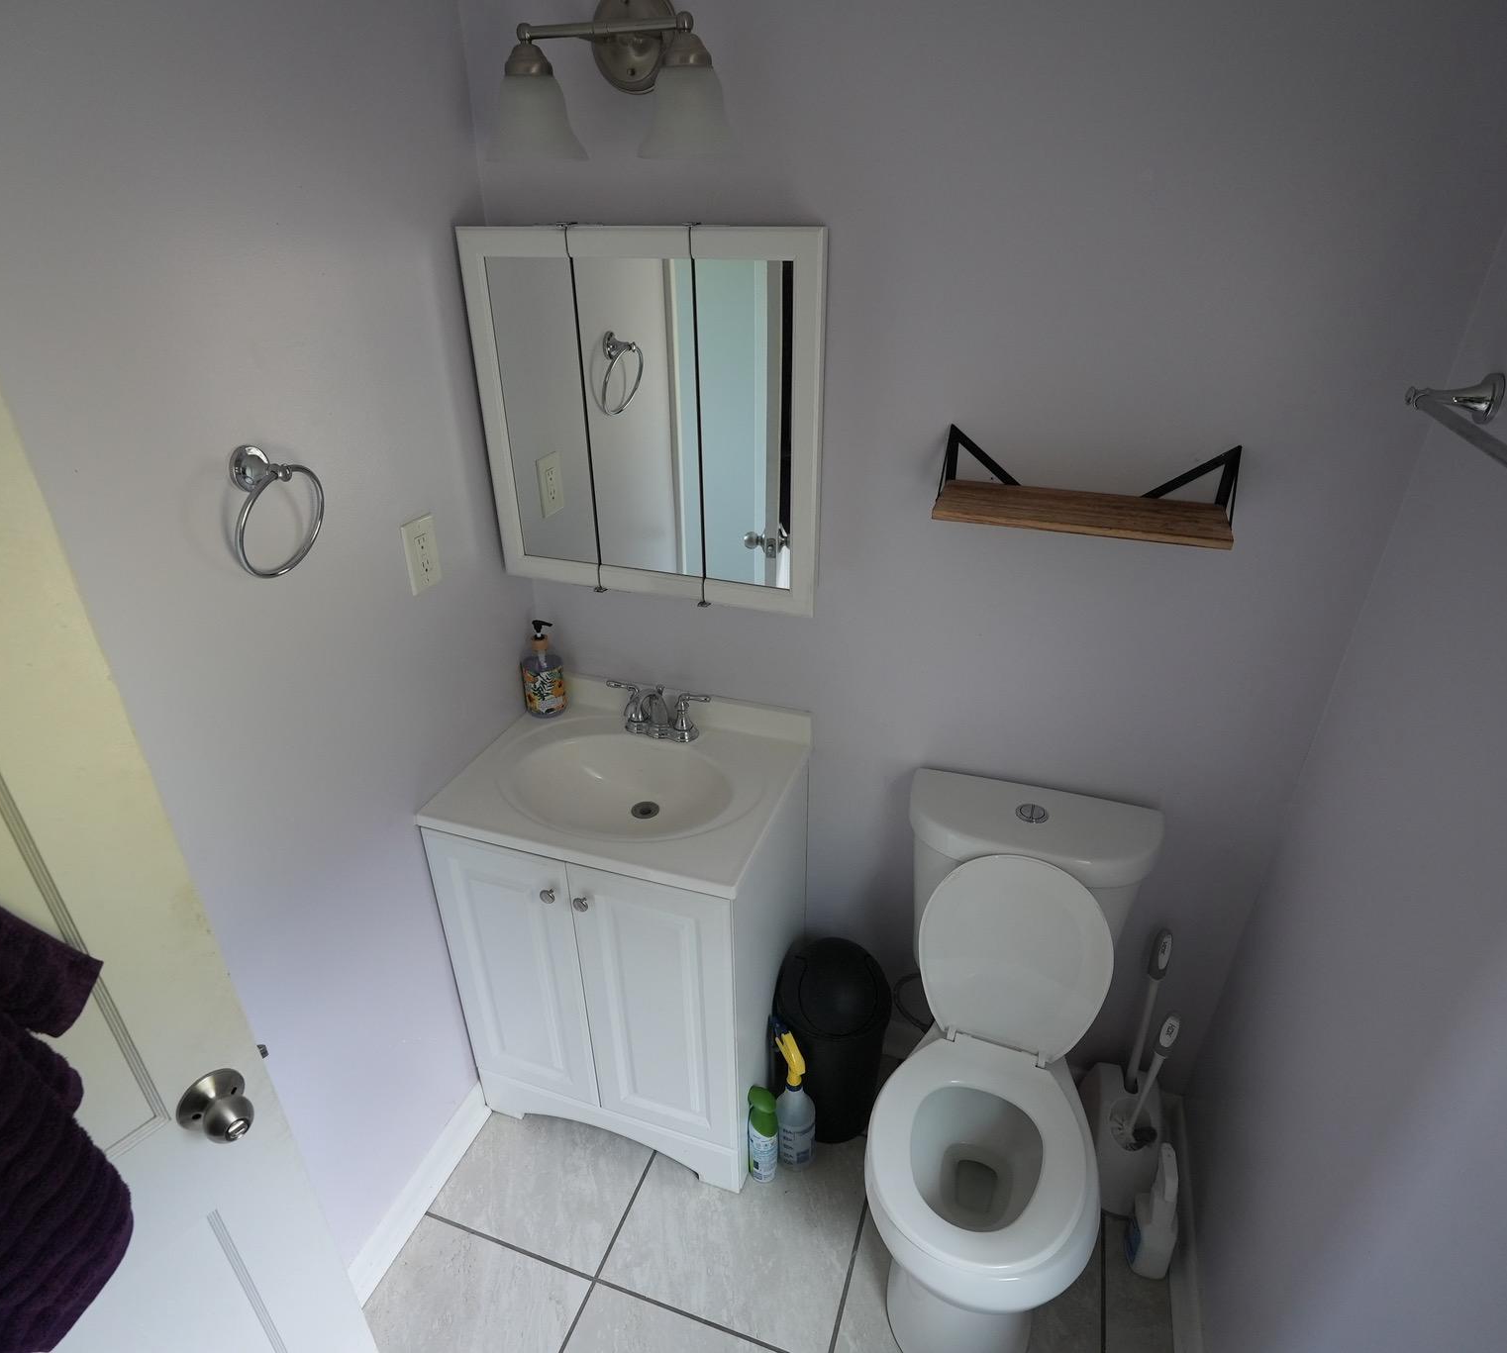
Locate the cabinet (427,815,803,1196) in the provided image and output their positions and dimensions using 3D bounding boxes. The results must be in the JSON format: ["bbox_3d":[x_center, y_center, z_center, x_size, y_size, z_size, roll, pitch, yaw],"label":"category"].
[{"bbox_3d":[-0.240,0.561,1.937,0.605,0.805,0.456,9,30,17],"label":"cabinet"}]

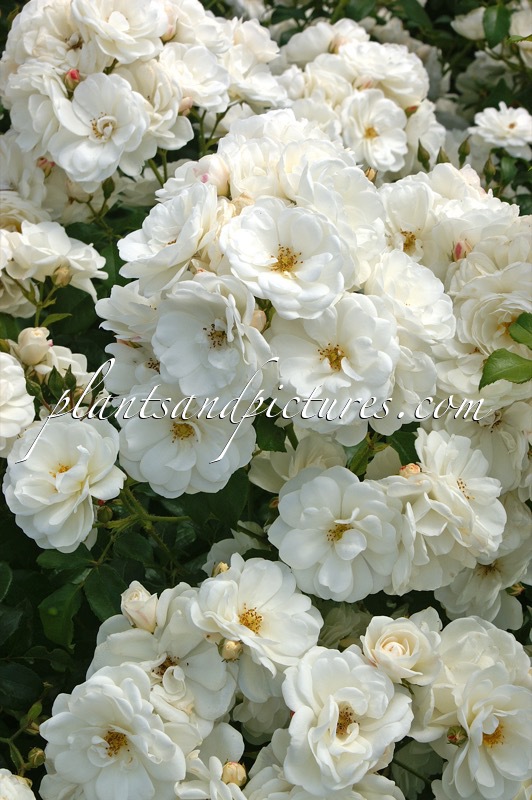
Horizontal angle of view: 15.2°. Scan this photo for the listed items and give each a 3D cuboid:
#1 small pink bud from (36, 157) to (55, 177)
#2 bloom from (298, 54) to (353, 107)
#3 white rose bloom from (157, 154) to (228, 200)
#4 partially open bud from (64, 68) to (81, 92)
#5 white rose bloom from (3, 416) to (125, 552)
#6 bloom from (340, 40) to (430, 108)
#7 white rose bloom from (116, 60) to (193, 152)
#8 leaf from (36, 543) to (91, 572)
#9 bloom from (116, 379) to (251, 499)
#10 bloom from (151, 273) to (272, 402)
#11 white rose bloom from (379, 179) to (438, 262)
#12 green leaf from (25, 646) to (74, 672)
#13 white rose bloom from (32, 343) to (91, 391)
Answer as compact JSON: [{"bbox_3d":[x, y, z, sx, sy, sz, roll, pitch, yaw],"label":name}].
[{"bbox_3d":[-0.156,-0.165,1.410,0.012,0.014,0.011,0,25,0],"label":"small pink bud"},{"bbox_3d":[0.040,-0.213,1.330,0.040,0.034,0.039,0,56,0],"label":"bloom"},{"bbox_3d":[-0.047,-0.142,1.290,0.052,0.045,0.045,15,66,27],"label":"white rose bloom"},{"bbox_3d":[-0.129,-0.213,1.330,0.011,0.016,0.011,6,25,0],"label":"partially open bud"},{"bbox_3d":[-0.111,0.046,1.090,0.067,0.072,0.043,0,-17,6],"label":"white rose bloom"},{"bbox_3d":[0.102,-0.276,1.700,0.076,0.050,0.062,-7,61,-14],"label":"bloom"},{"bbox_3d":[-0.077,-0.199,1.360,0.060,0.066,0.042,-19,-13,-27],"label":"white rose bloom"},{"bbox_3d":[-0.124,0.098,1.230,0.037,0.006,0.024,-2,41,-2],"label":"leaf"},{"bbox_3d":[-0.044,0.018,1.090,0.074,0.072,0.040,0,-6,0],"label":"bloom"},{"bbox_3d":[-0.029,-0.033,1.060,0.066,0.069,0.042,0,3,-18],"label":"bloom"},{"bbox_3d":[0.095,-0.117,1.330,0.048,0.060,0.045,-2,-14,-3],"label":"white rose bloom"},{"bbox_3d":[-0.138,0.165,1.270,0.033,0.006,0.022,2,41,3],"label":"green leaf"},{"bbox_3d":[-0.118,-0.018,1.150,0.039,0.030,0.039,18,37,0],"label":"white rose bloom"}]

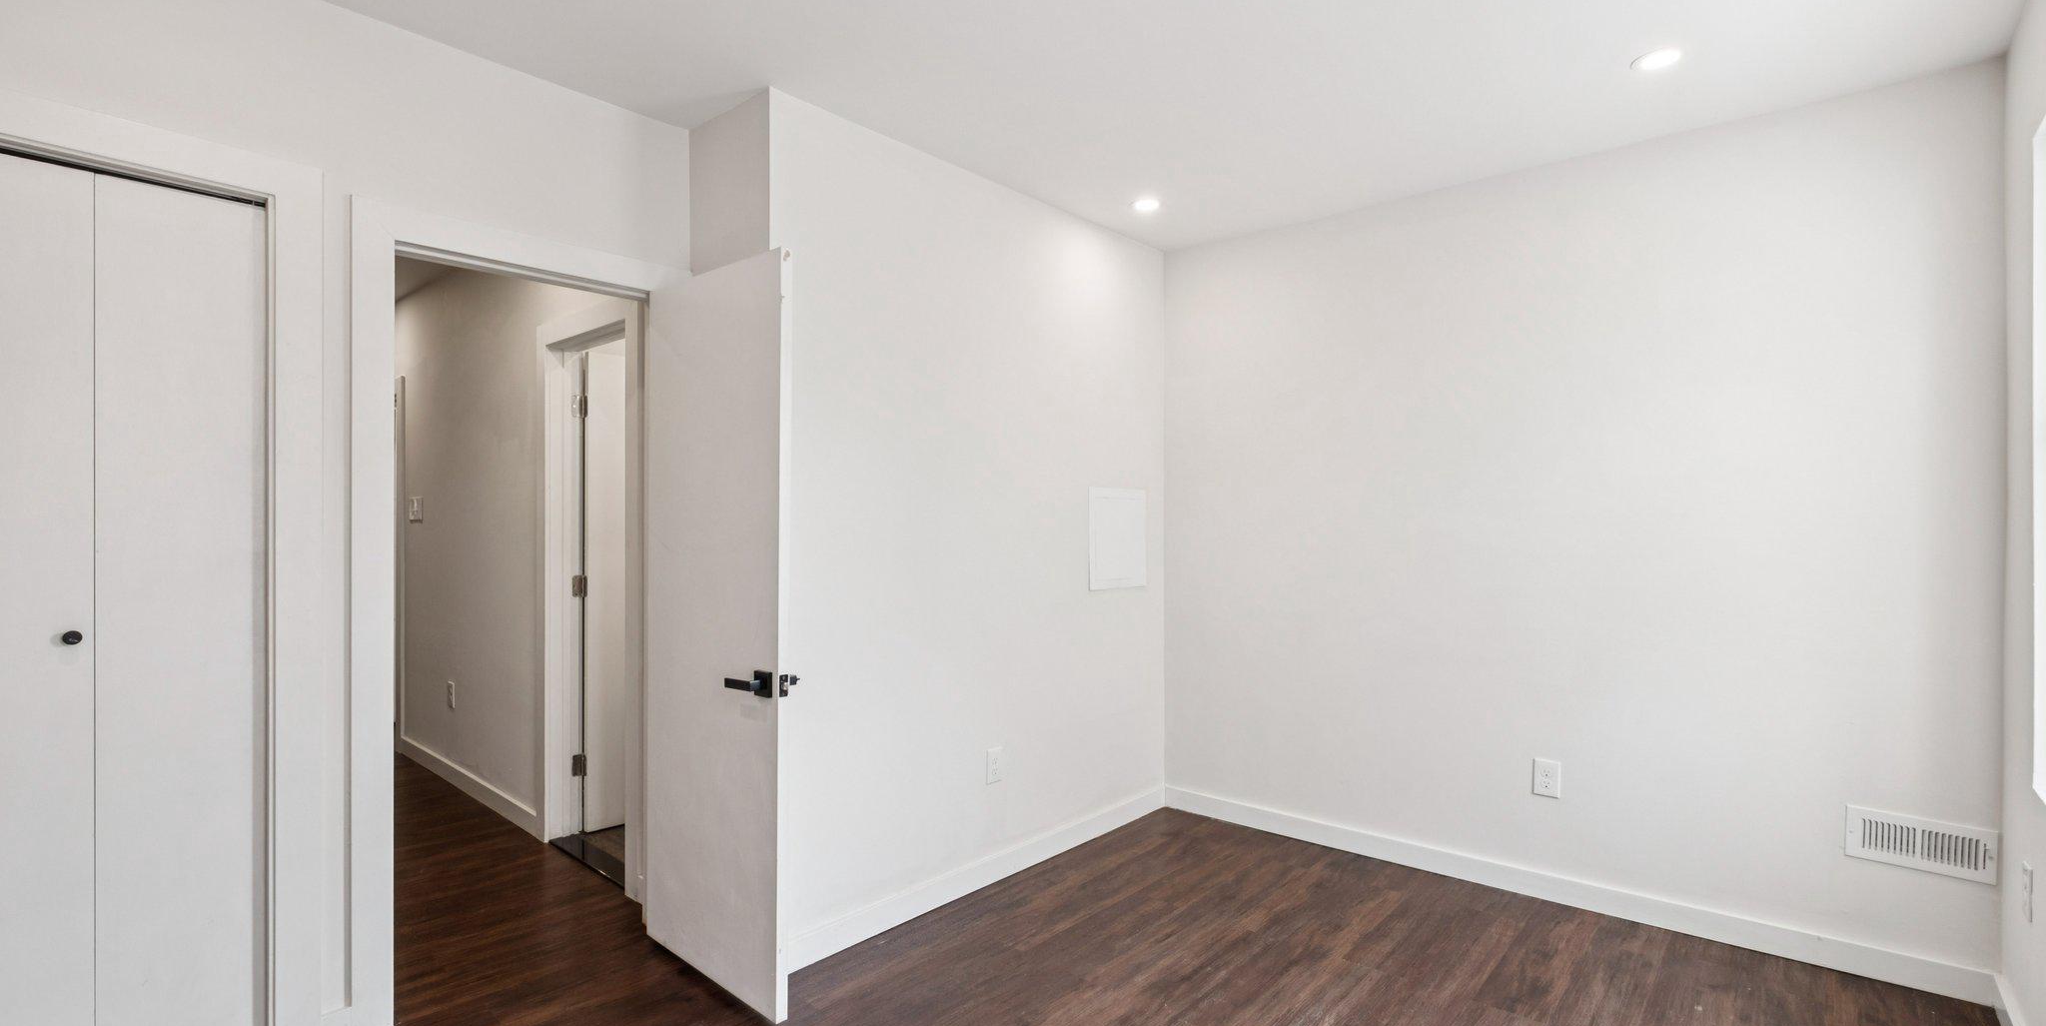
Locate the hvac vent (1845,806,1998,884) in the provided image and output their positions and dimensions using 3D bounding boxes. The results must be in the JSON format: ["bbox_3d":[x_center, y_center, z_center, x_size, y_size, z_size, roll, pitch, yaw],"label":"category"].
[{"bbox_3d":[2.504,0.928,2.382,0.294,0.146,0.014,0,0,40],"label":"hvac vent"}]

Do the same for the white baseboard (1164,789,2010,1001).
[{"bbox_3d":[1.641,1.290,3.094,2.555,0.097,0.016,0,0,39],"label":"white baseboard"}]

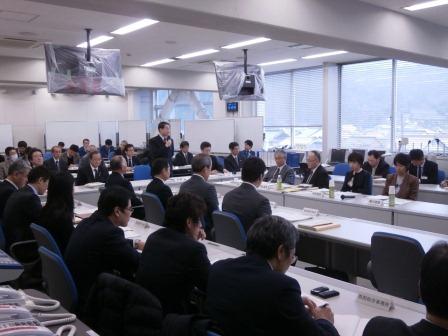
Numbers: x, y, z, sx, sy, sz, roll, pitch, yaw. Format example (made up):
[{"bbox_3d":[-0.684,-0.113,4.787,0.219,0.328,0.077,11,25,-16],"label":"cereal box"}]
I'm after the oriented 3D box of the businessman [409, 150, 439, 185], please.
[{"bbox_3d":[3.130,0.328,7.648,0.800,1.247,0.560,-4,6,-38],"label":"businessman"}]

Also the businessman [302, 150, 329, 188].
[{"bbox_3d":[1.231,0.347,6.798,0.800,1.200,0.540,-5,7,-40],"label":"businessman"}]

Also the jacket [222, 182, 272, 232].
[{"bbox_3d":[0.189,0.447,4.049,0.380,0.620,0.480,-5,6,-40],"label":"jacket"}]

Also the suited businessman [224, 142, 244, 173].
[{"bbox_3d":[0.190,0.124,9.809,0.500,1.300,0.680,-4,6,-37],"label":"suited businessman"}]

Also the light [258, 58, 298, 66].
[{"bbox_3d":[1.273,-2.554,11.251,0.240,0.090,1.240,-4,6,-38],"label":"light"}]

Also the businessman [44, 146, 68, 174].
[{"bbox_3d":[-3.172,0.217,8.957,0.550,1.240,0.780,-4,6,-38],"label":"businessman"}]

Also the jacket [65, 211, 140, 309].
[{"bbox_3d":[-0.707,0.550,2.940,0.520,0.620,0.500,-5,7,-40],"label":"jacket"}]

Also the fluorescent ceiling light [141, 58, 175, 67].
[{"bbox_3d":[-1.546,-2.501,10.893,0.220,0.080,1.250,-4,6,-38],"label":"fluorescent ceiling light"}]

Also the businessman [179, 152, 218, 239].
[{"bbox_3d":[-0.126,0.520,4.940,0.780,1.325,0.540,-4,6,-38],"label":"businessman"}]

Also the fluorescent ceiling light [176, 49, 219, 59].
[{"bbox_3d":[-0.489,-2.100,8.577,0.200,0.060,1.120,-5,7,-40],"label":"fluorescent ceiling light"}]

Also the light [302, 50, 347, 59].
[{"bbox_3d":[1.898,-2.149,8.862,0.200,0.060,1.100,-5,7,-40],"label":"light"}]

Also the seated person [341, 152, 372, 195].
[{"bbox_3d":[1.683,0.396,6.265,0.780,1.190,0.480,-5,7,-40],"label":"seated person"}]

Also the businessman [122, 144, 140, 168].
[{"bbox_3d":[-2.030,0.127,10.197,0.520,1.256,0.780,-4,6,-38],"label":"businessman"}]

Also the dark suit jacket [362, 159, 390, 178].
[{"bbox_3d":[2.690,0.142,8.227,0.420,0.610,0.500,-4,6,-38],"label":"dark suit jacket"}]

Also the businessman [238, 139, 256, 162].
[{"bbox_3d":[0.662,-0.051,11.766,0.550,1.270,0.780,-2,5,-21],"label":"businessman"}]

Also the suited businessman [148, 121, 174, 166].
[{"bbox_3d":[-1.178,0.001,8.869,0.380,1.735,0.520,3,6,38],"label":"suited businessman"}]

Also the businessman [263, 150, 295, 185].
[{"bbox_3d":[0.809,0.322,7.563,0.850,1.220,0.580,-4,6,-38],"label":"businessman"}]

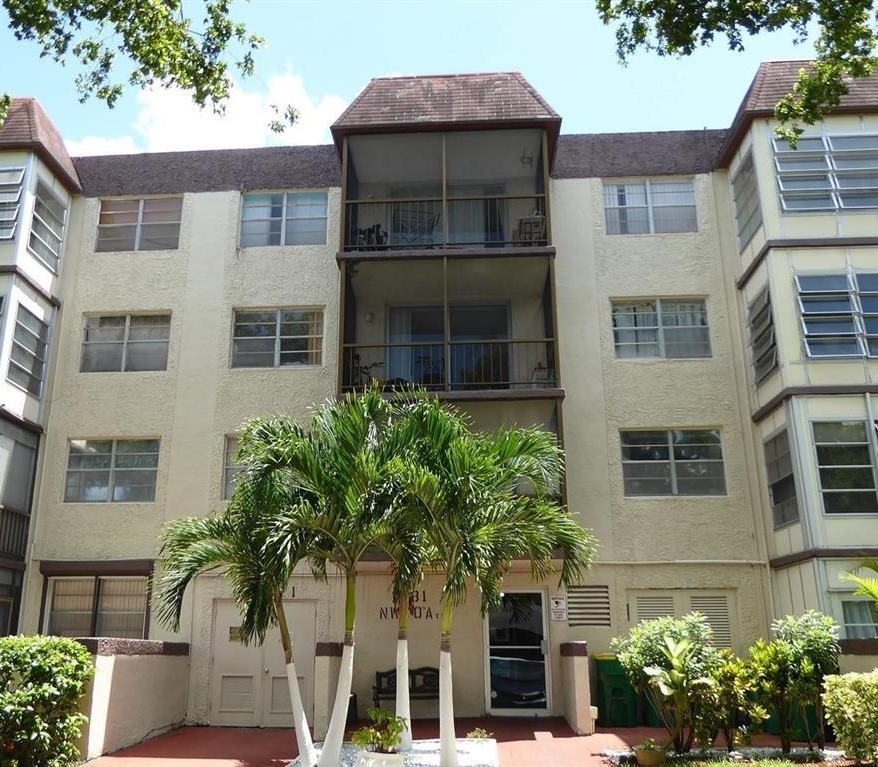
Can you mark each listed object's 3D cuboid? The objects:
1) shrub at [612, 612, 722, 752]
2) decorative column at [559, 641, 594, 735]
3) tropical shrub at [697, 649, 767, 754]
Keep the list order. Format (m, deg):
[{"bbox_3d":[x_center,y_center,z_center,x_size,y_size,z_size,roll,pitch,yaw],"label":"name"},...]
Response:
[{"bbox_3d":[2.916,3.826,9.534,1.423,1.666,1.300,-1,-18,3],"label":"shrub"},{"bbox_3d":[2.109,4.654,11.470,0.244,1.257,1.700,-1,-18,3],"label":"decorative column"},{"bbox_3d":[3.743,4.041,9.467,0.905,1.170,0.850,-1,-18,3],"label":"tropical shrub"}]

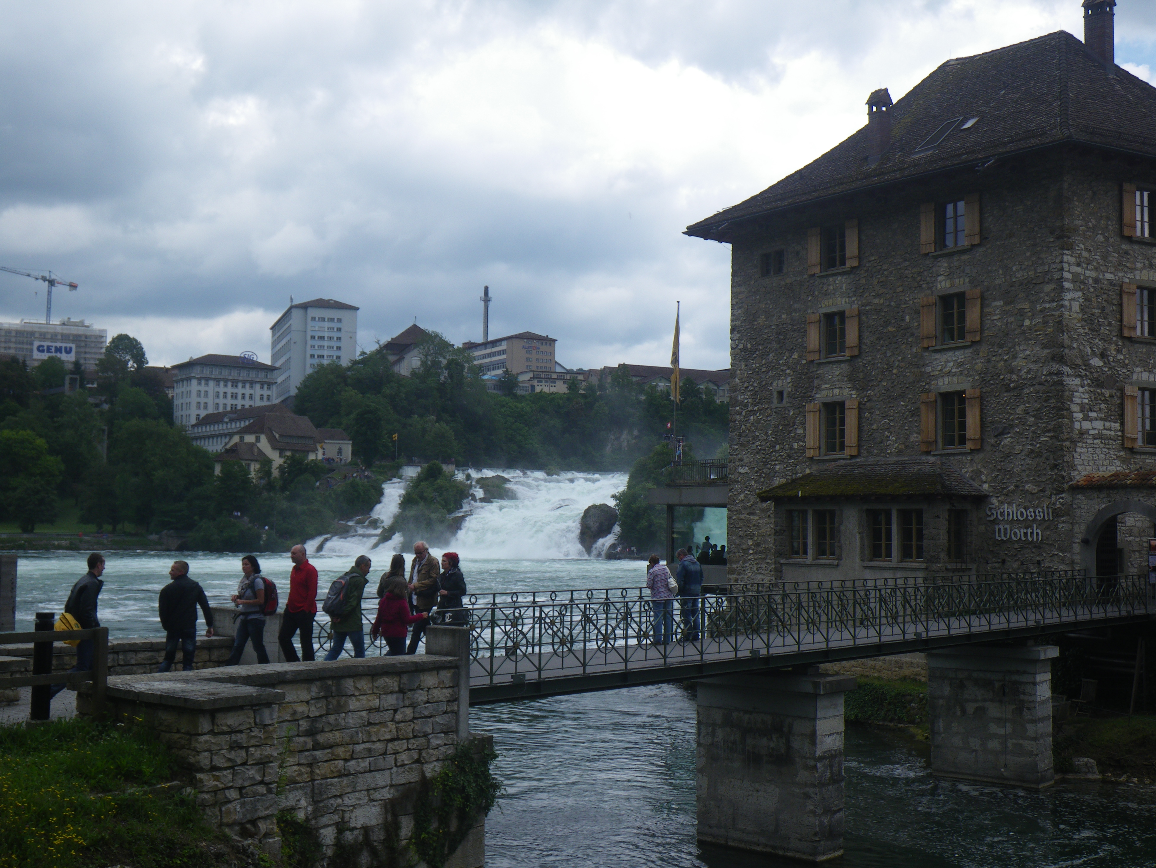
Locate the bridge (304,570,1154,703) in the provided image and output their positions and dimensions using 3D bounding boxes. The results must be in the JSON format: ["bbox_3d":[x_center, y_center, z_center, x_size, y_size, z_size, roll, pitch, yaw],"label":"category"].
[{"bbox_3d":[5.815,3.796,29.361,2.800,1.300,26.650,-3,-5,41],"label":"bridge"}]

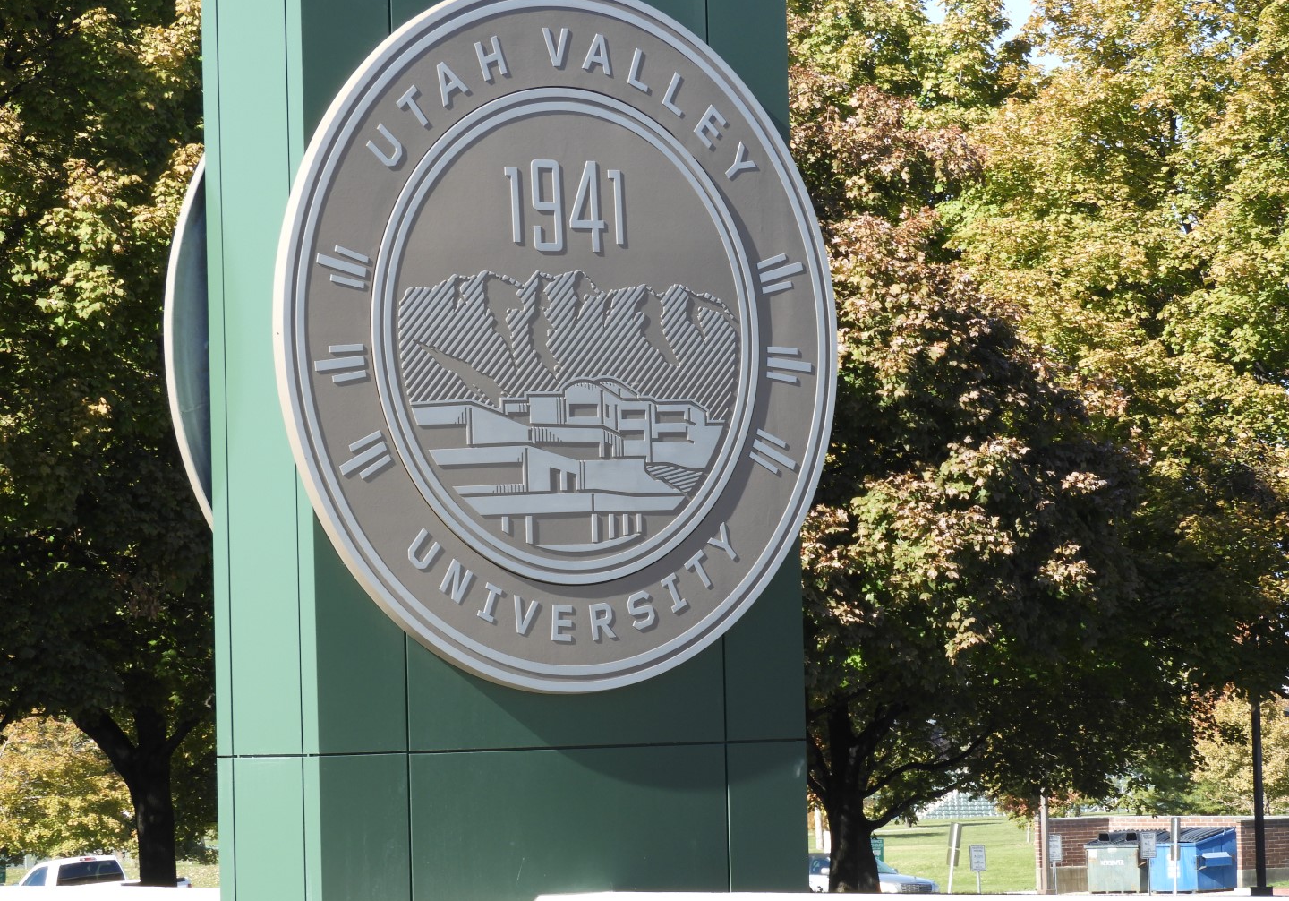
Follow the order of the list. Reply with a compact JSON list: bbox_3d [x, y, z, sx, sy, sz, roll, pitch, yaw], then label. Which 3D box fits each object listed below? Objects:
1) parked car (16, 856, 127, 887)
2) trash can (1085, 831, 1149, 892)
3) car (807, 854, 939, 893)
[{"bbox_3d":[-11.571,9.302,130.000,2.000,1.880,5.700,0,-3,-36],"label":"parked car"},{"bbox_3d":[12.765,10.821,167.000,1.850,1.640,1.550,-3,-3,34],"label":"trash can"},{"bbox_3d":[4.493,9.766,143.000,1.890,1.450,5.200,0,-3,-36],"label":"car"}]

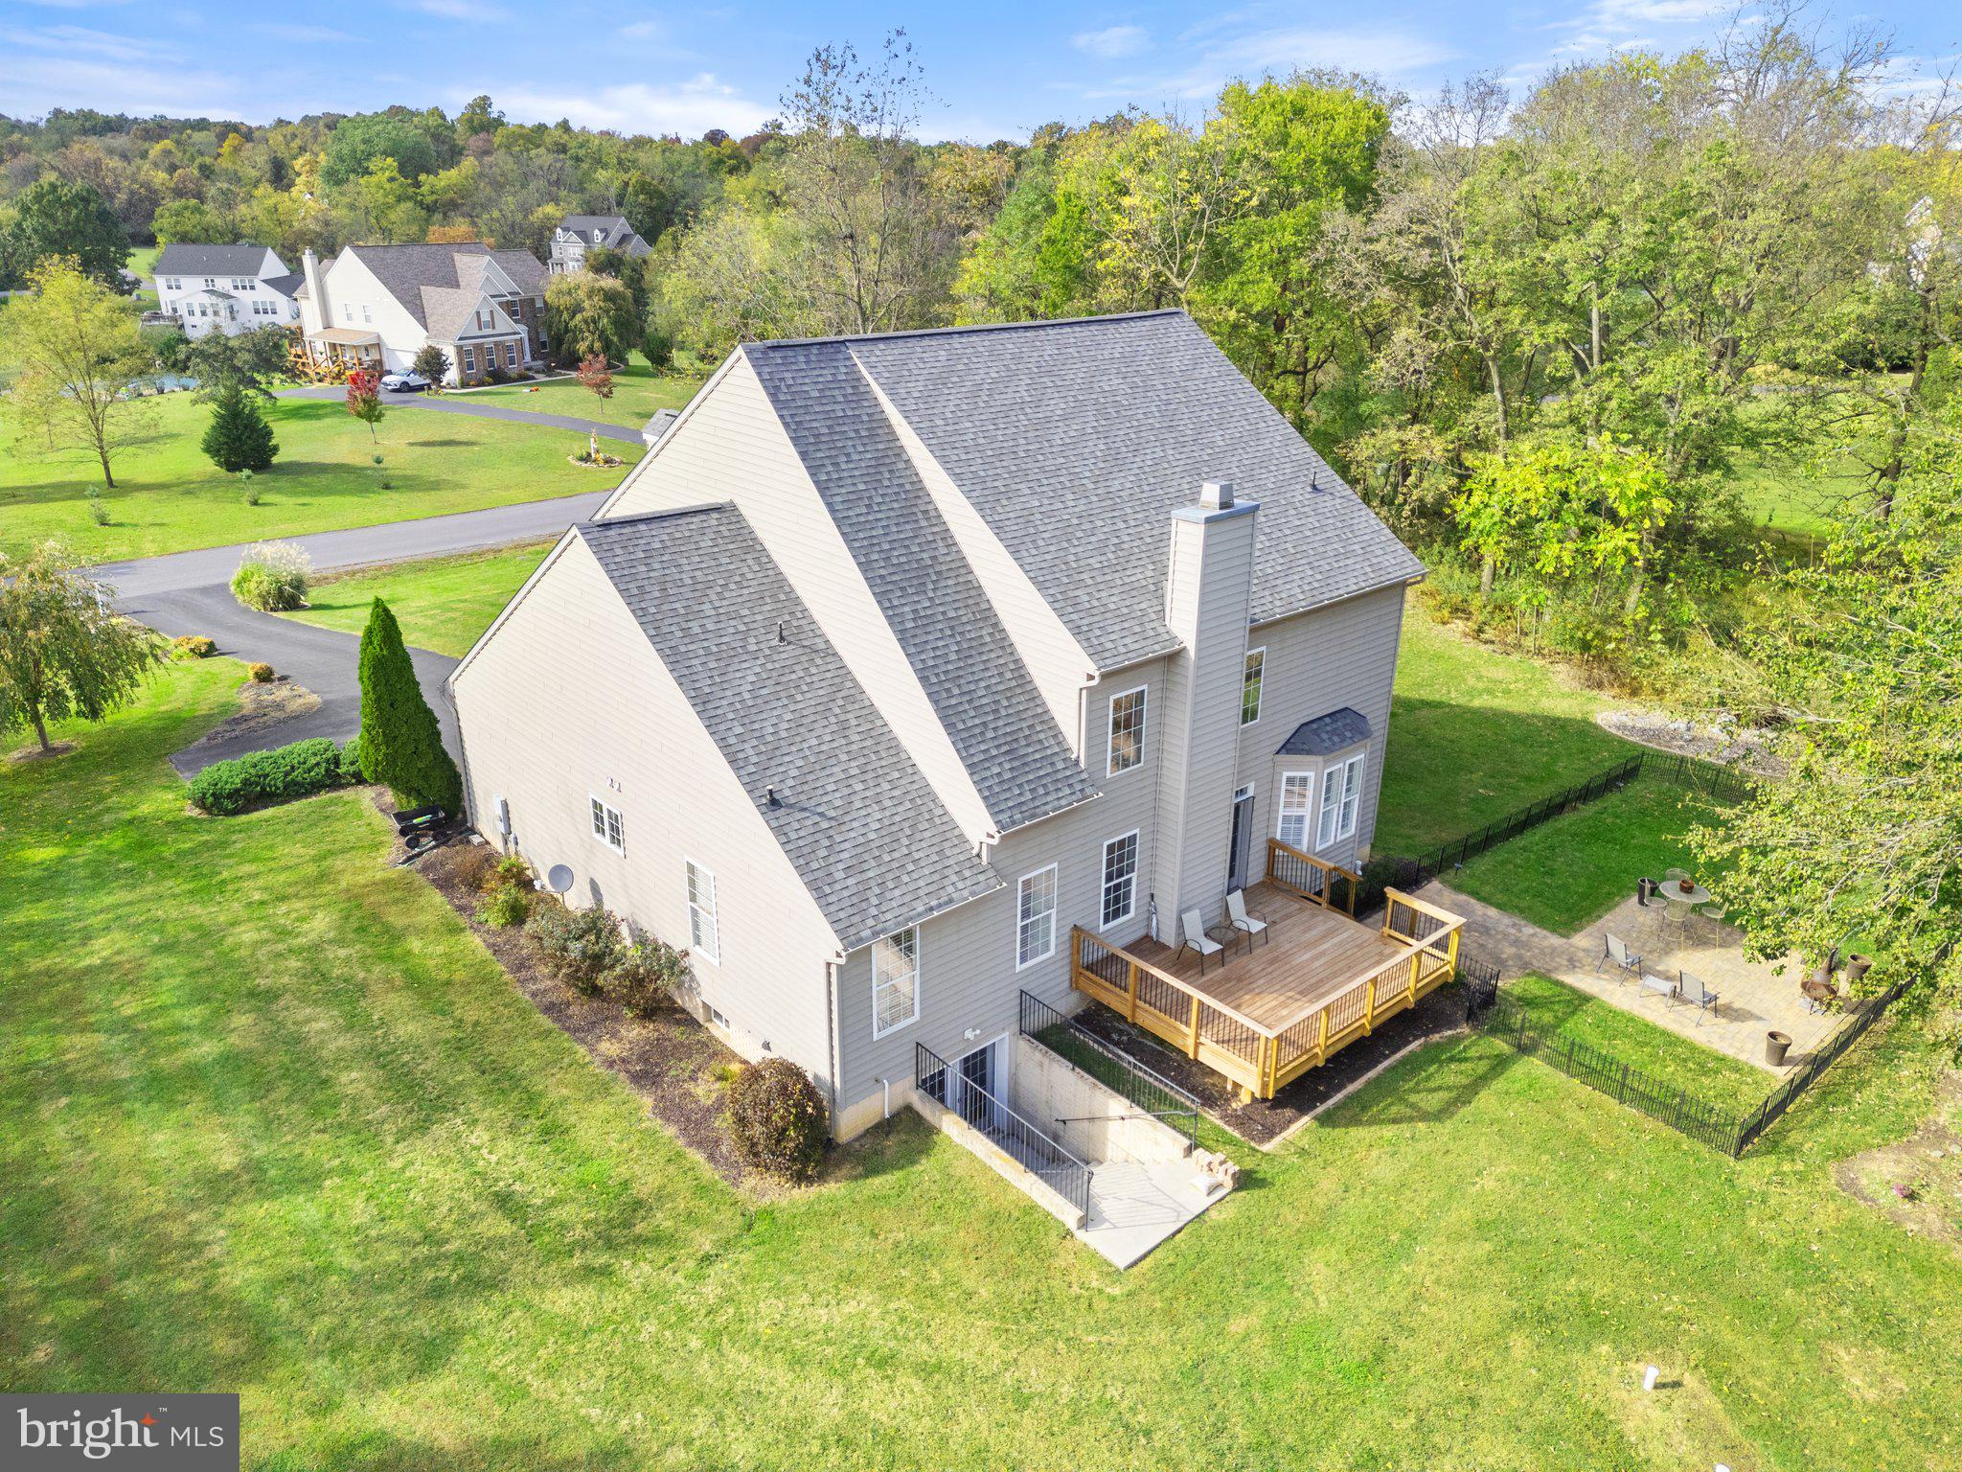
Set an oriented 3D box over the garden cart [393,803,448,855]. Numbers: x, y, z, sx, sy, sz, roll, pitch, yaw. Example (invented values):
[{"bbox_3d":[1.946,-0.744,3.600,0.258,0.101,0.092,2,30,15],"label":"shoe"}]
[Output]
[{"bbox_3d":[-11.912,1.961,28.956,1.100,0.620,0.600,-18,29,-38],"label":"garden cart"}]

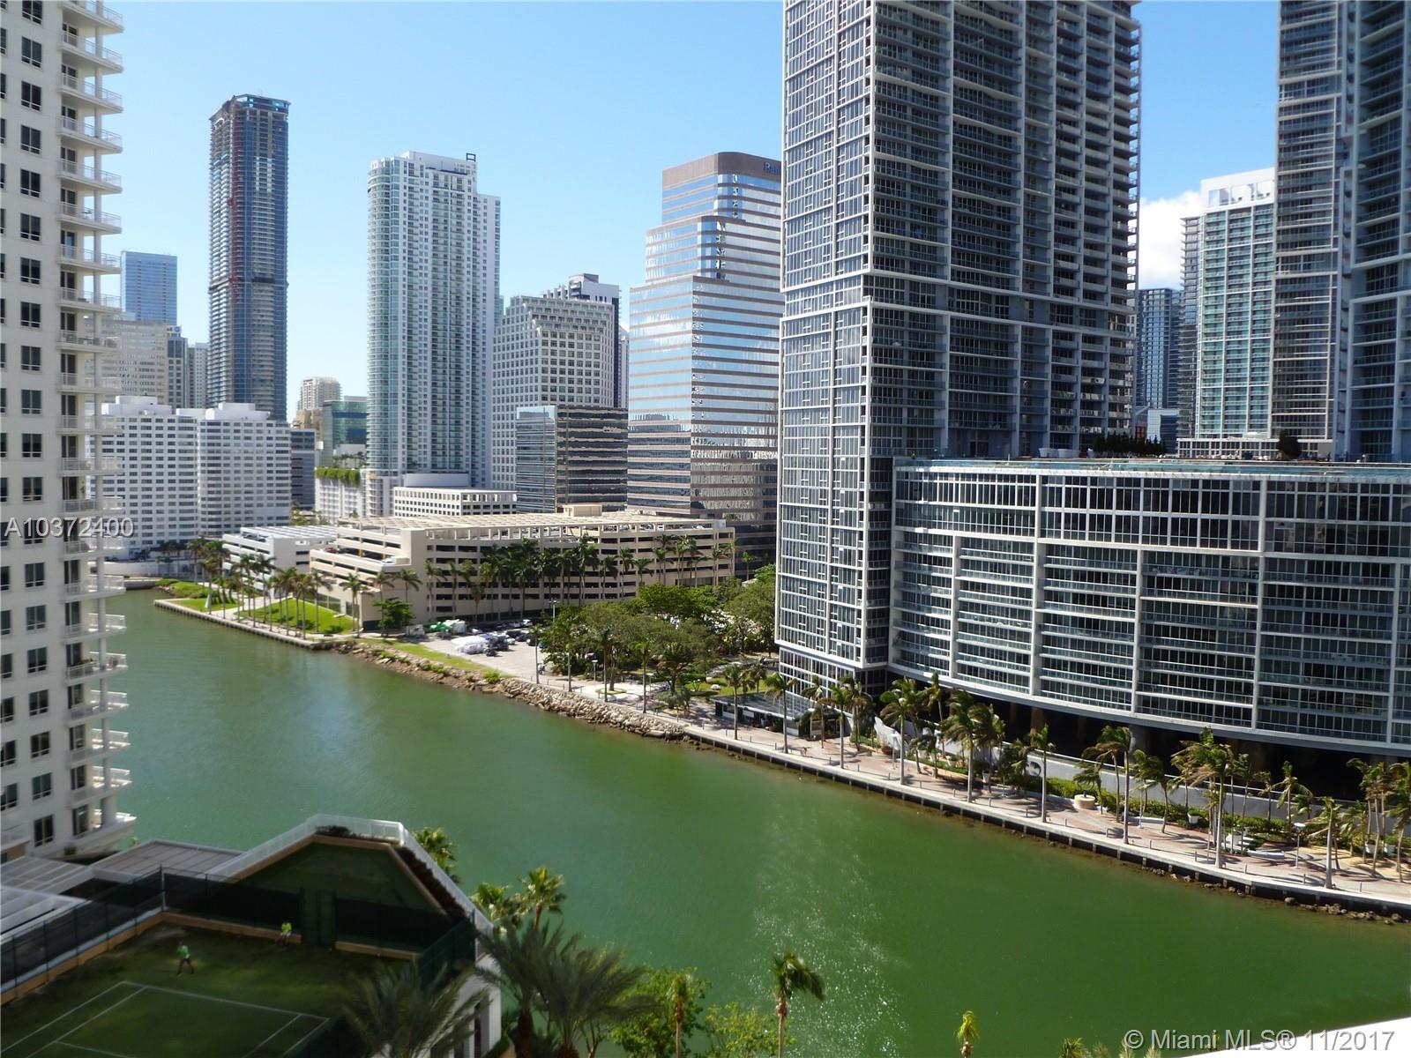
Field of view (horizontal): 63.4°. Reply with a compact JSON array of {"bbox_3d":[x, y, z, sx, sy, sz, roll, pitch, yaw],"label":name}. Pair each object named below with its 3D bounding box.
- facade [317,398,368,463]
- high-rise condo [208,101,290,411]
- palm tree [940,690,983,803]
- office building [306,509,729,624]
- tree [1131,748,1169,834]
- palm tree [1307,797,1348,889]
[{"bbox_3d":[-200.740,-35.880,651.390,32.000,73.580,24.000,-2,4,-36],"label":"facade"},{"bbox_3d":[-287.950,-134.170,728.310,32.000,257.800,52.000,-2,4,-36],"label":"high-rise condo"},{"bbox_3d":[33.100,28.130,147.720,5.300,14.610,5.300,2,4,13],"label":"palm tree"},{"bbox_3d":[-53.020,8.880,326.550,113.000,24.200,54.000,-2,4,-37],"label":"office building"},{"bbox_3d":[53.140,31.330,136.530,4.390,10.190,4.390,2,4,22],"label":"tree"},{"bbox_3d":[65.080,32.810,119.370,4.170,9.640,4.170,3,4,29],"label":"palm tree"}]

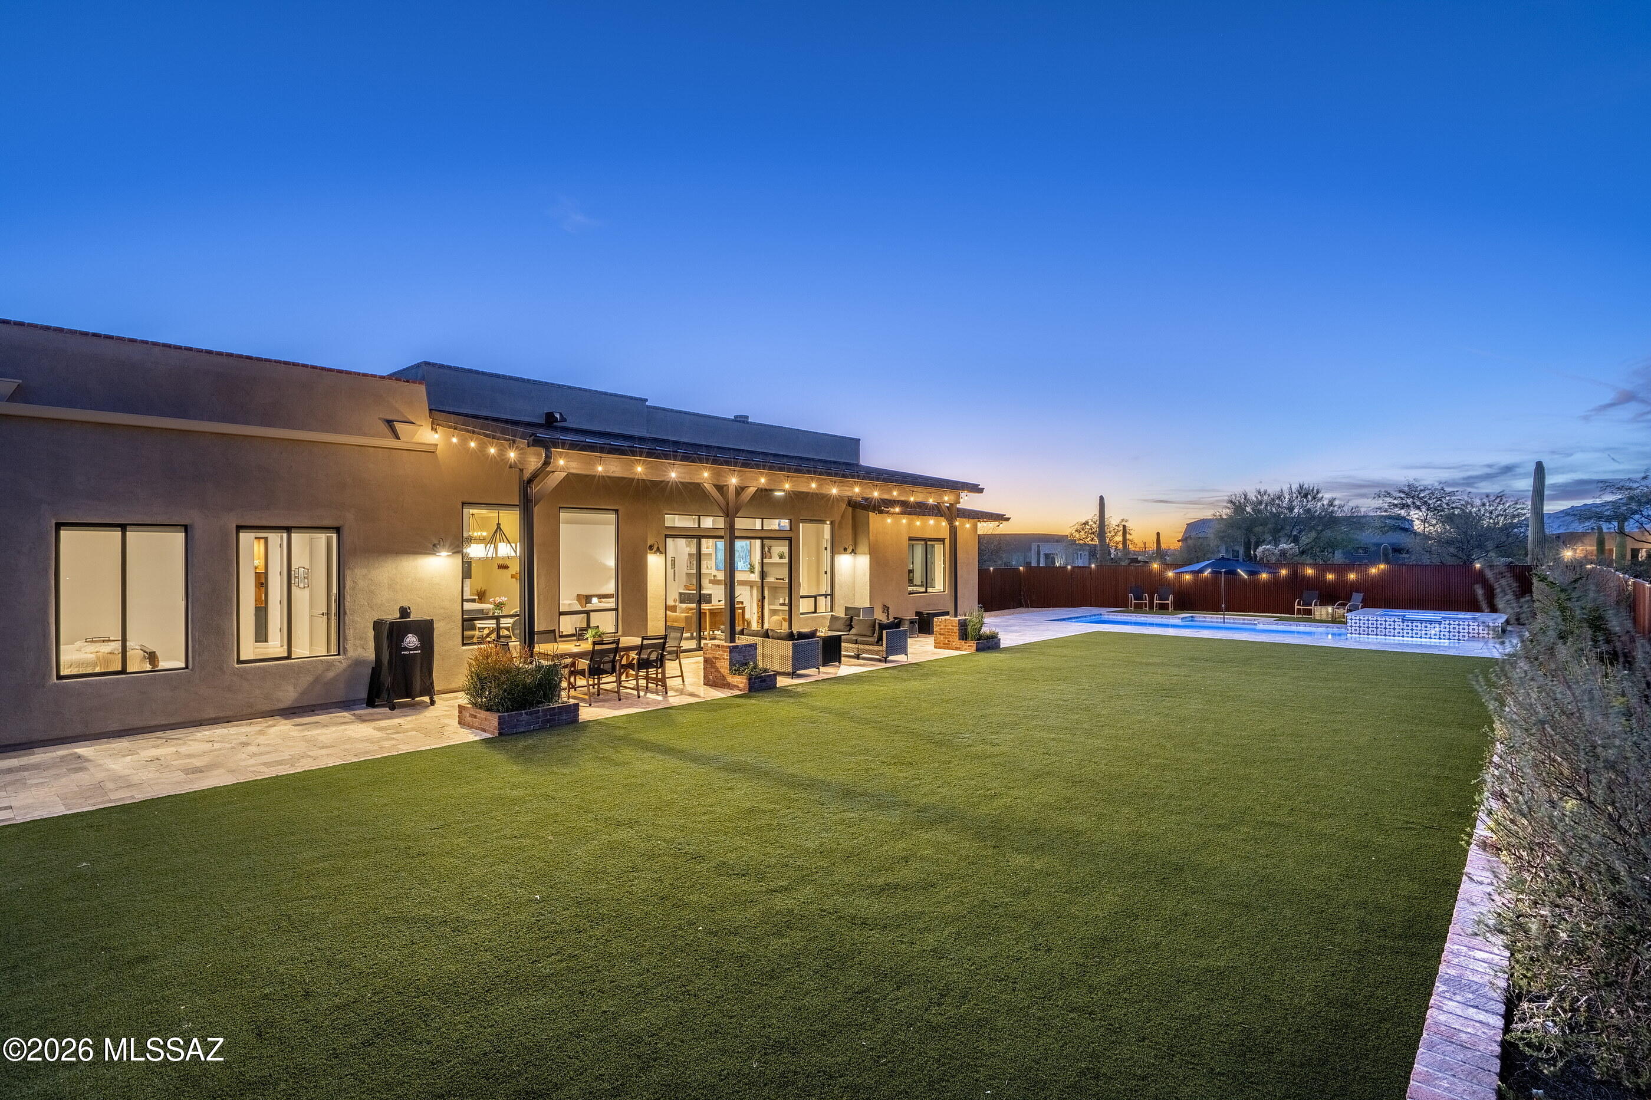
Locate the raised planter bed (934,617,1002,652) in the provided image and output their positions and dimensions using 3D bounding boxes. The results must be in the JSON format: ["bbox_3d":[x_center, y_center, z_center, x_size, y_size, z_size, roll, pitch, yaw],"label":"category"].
[{"bbox_3d":[3.293,1.941,18.137,1.080,0.700,1.050,-1,-1,41],"label":"raised planter bed"}]

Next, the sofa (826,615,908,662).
[{"bbox_3d":[0.661,1.804,16.000,2.060,0.840,0.750,-1,-1,43],"label":"sofa"}]

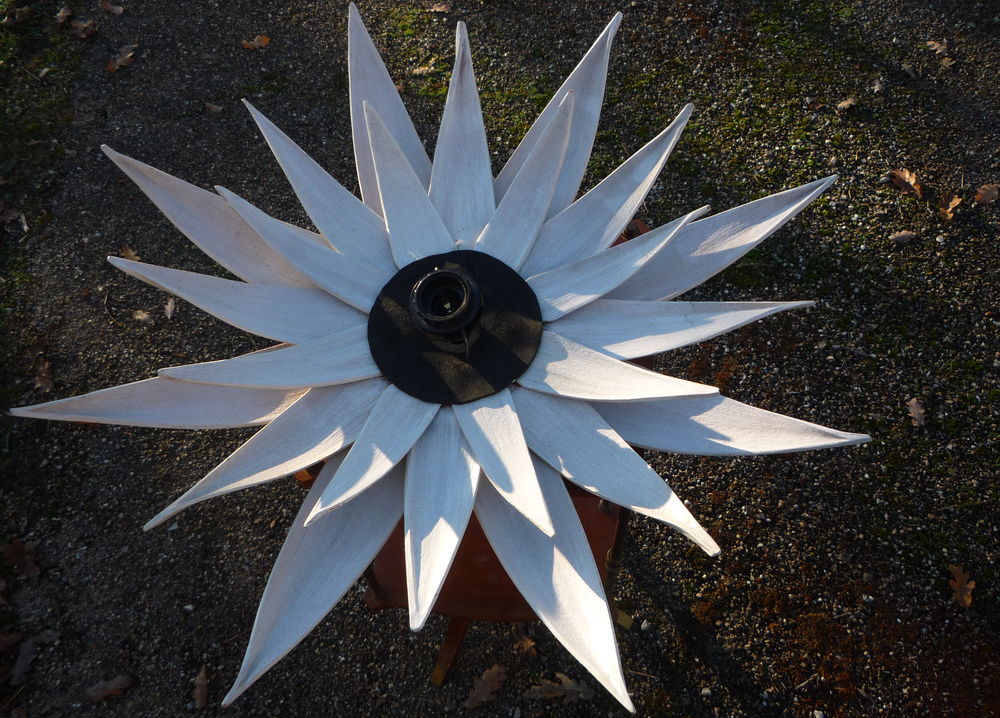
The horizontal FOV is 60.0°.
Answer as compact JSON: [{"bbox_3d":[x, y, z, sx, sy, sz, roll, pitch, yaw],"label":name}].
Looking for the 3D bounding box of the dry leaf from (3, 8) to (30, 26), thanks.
[{"bbox_3d":[-1.198,-0.846,2.147,0.058,0.025,0.050,-13,63,-7],"label":"dry leaf"}]

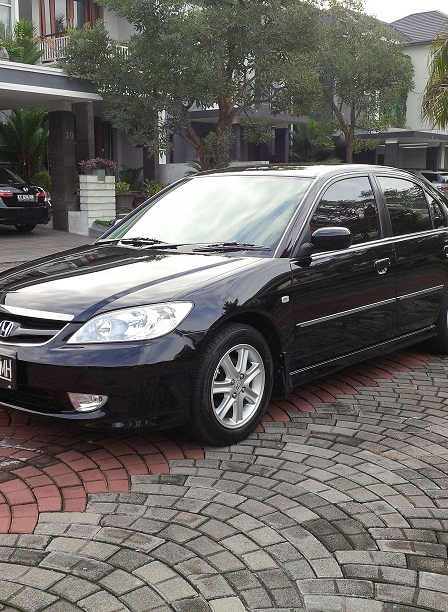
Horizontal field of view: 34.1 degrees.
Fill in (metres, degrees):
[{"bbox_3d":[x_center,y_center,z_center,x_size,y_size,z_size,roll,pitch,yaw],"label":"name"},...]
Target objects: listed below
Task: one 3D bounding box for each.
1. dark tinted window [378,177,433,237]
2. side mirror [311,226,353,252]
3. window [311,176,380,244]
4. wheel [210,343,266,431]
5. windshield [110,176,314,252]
[{"bbox_3d":[1.235,-0.690,5.002,0.050,0.430,0.660,-21,-7,41],"label":"dark tinted window"},{"bbox_3d":[0.571,-0.359,3.922,0.215,0.135,0.120,8,12,40],"label":"side mirror"},{"bbox_3d":[0.713,-0.577,4.393,0.050,0.440,0.930,-21,-7,41],"label":"window"},{"bbox_3d":[0.022,0.389,3.646,0.150,0.420,0.420,8,12,40],"label":"wheel"},{"bbox_3d":[-0.099,-0.587,4.487,1.380,0.140,0.840,8,44,40],"label":"windshield"}]

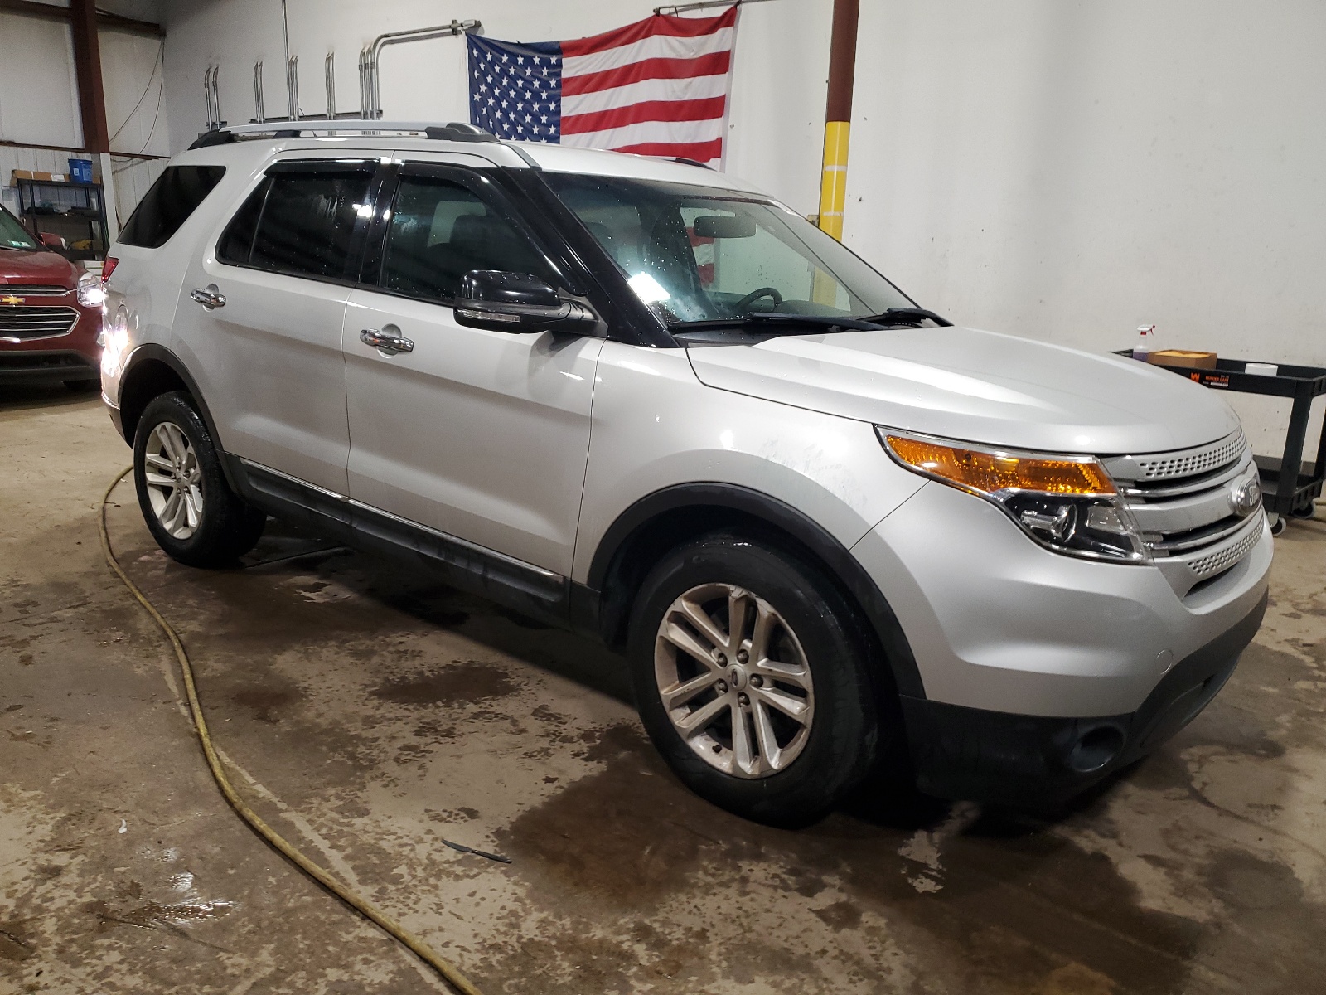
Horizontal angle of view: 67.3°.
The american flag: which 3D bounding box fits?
[{"bbox_3d":[-0.799,-3.485,10.088,3.500,2.450,0.120,13,17,36],"label":"american flag"}]

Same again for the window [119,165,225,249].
[{"bbox_3d":[-2.084,-1.221,4.185,0.862,0.371,0.060,15,-4,41],"label":"window"}]

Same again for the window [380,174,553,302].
[{"bbox_3d":[-0.550,-0.778,2.948,0.830,0.385,0.050,13,-2,37],"label":"window"}]

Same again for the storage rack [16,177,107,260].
[{"bbox_3d":[-7.870,-3.158,13.184,0.450,1.900,0.883,13,18,37],"label":"storage rack"}]

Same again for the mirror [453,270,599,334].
[{"bbox_3d":[-0.344,-0.500,2.560,0.270,0.165,0.250,13,18,37],"label":"mirror"}]

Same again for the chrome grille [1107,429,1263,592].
[{"bbox_3d":[1.421,-0.006,2.592,0.260,0.360,1.100,13,18,37],"label":"chrome grille"}]

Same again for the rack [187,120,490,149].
[{"bbox_3d":[-1.282,-1.329,3.680,1.970,0.100,0.080,13,18,37],"label":"rack"}]

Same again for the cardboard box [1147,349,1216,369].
[{"bbox_3d":[2.981,-0.757,5.723,0.330,0.120,0.260,-11,19,-42],"label":"cardboard box"}]

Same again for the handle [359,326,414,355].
[{"bbox_3d":[-0.836,-0.472,3.031,0.238,0.055,0.060,13,18,37],"label":"handle"}]

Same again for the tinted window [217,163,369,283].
[{"bbox_3d":[-1.304,-0.989,3.534,0.931,0.429,0.060,13,-1,37],"label":"tinted window"}]

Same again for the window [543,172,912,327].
[{"bbox_3d":[0.307,-0.809,3.296,1.450,0.100,0.820,-15,57,-49],"label":"window"}]

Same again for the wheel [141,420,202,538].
[{"bbox_3d":[-1.998,-0.084,4.258,0.497,0.497,0.200,13,18,37],"label":"wheel"}]

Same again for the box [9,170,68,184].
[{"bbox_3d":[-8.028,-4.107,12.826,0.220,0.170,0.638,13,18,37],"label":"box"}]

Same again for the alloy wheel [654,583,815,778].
[{"bbox_3d":[0.227,0.439,2.533,0.497,0.497,0.200,14,18,39],"label":"alloy wheel"}]

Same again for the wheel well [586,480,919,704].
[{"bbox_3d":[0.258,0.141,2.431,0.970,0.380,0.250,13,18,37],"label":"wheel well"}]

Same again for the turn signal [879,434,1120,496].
[{"bbox_3d":[0.715,-0.060,2.108,0.500,0.135,0.125,0,14,-5],"label":"turn signal"}]

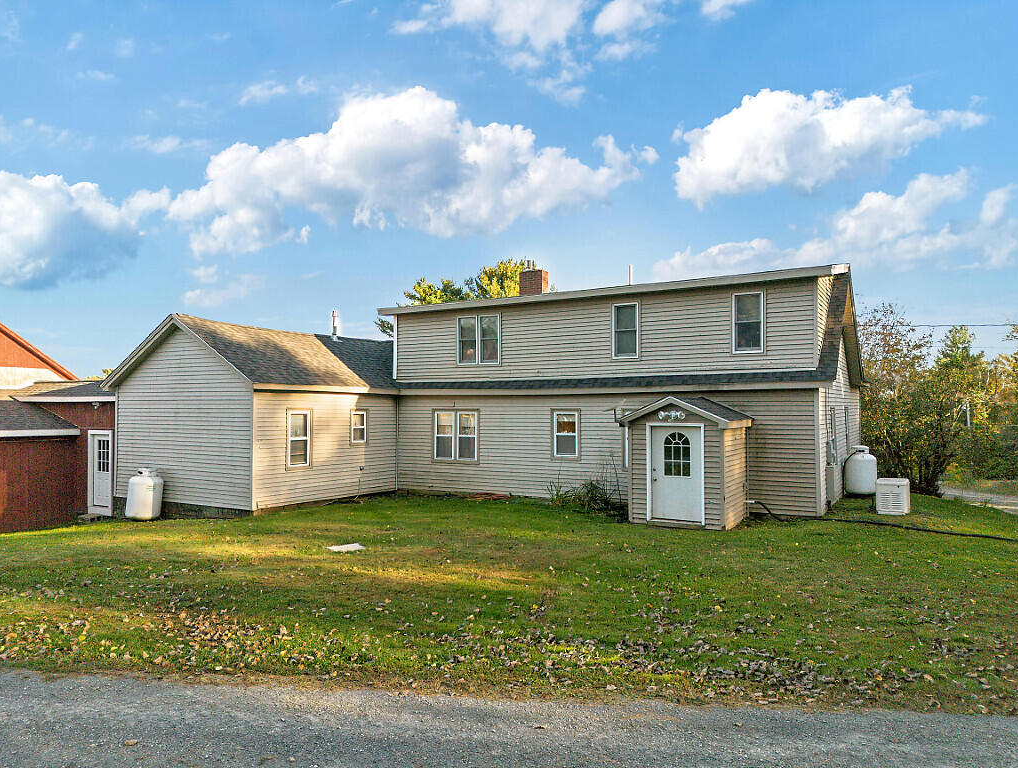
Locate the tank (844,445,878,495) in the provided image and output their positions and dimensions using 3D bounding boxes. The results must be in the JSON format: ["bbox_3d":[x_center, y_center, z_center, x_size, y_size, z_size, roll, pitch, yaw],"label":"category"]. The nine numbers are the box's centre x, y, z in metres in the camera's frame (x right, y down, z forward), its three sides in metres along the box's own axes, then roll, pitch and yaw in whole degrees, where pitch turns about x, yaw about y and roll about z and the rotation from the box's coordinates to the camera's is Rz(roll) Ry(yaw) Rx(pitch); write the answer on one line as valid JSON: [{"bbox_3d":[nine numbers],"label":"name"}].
[{"bbox_3d":[9.226,2.274,18.600,0.760,1.300,0.760,-1,-3,31],"label":"tank"}]

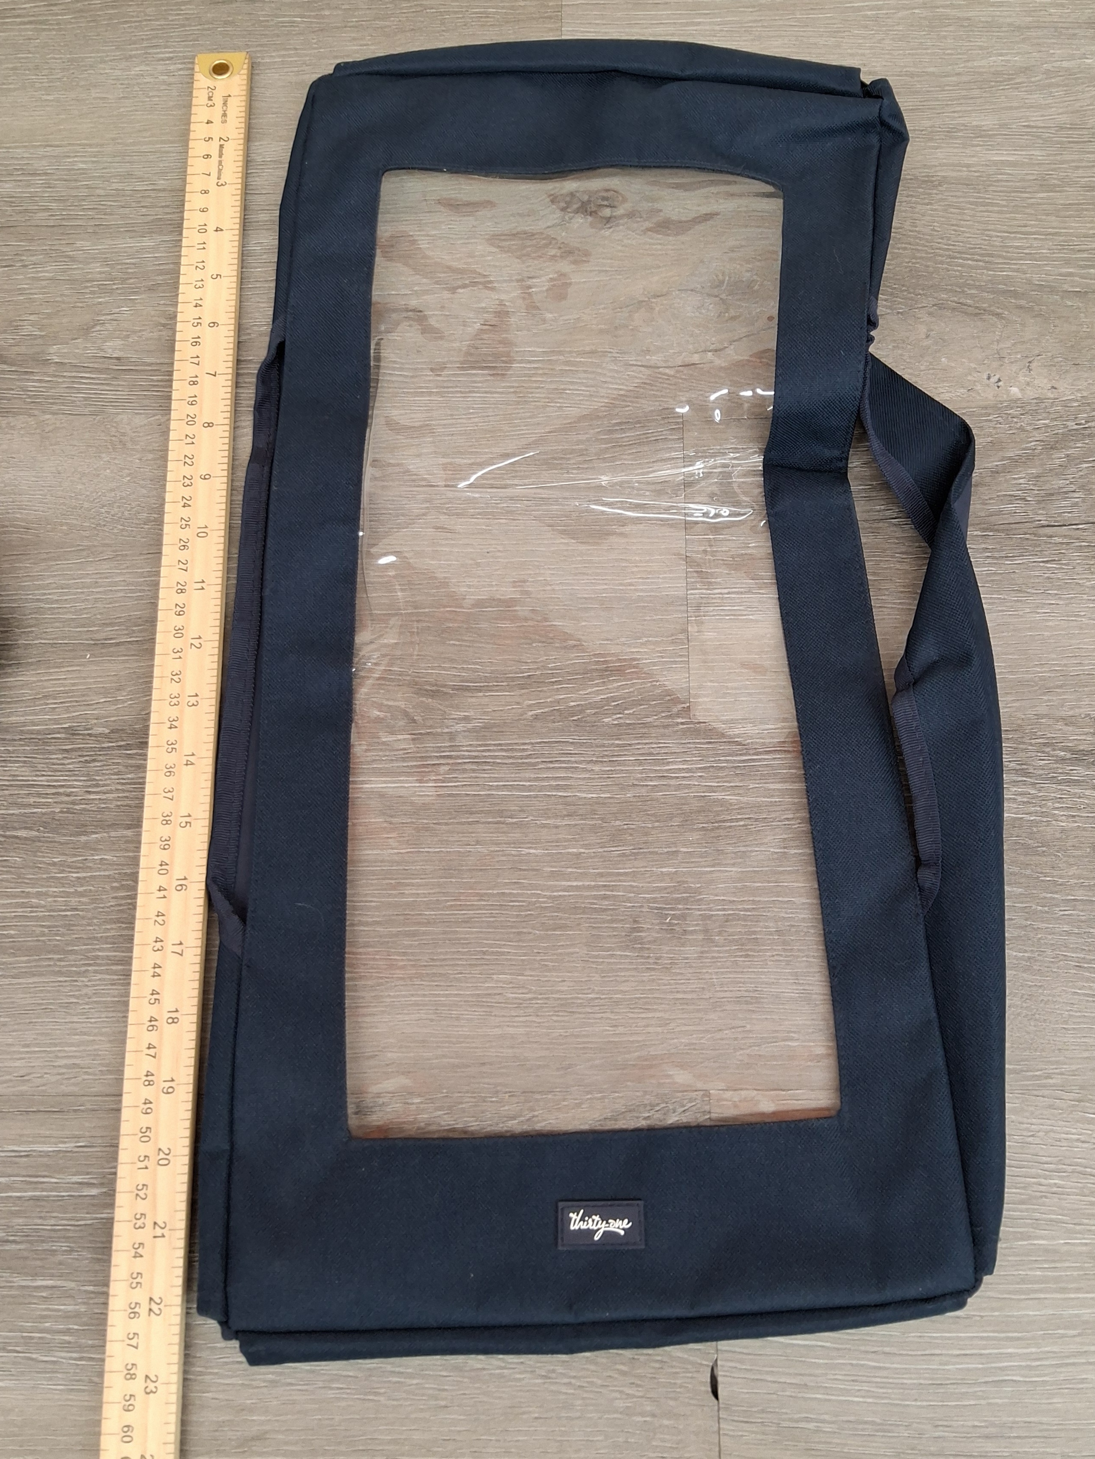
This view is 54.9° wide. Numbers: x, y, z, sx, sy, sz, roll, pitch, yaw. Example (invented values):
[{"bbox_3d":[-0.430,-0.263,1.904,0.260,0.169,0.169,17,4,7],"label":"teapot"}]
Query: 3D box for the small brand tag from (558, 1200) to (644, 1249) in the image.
[{"bbox_3d":[0.019,0.179,0.381,0.031,0.002,0.016,-1,76,1],"label":"small brand tag"}]

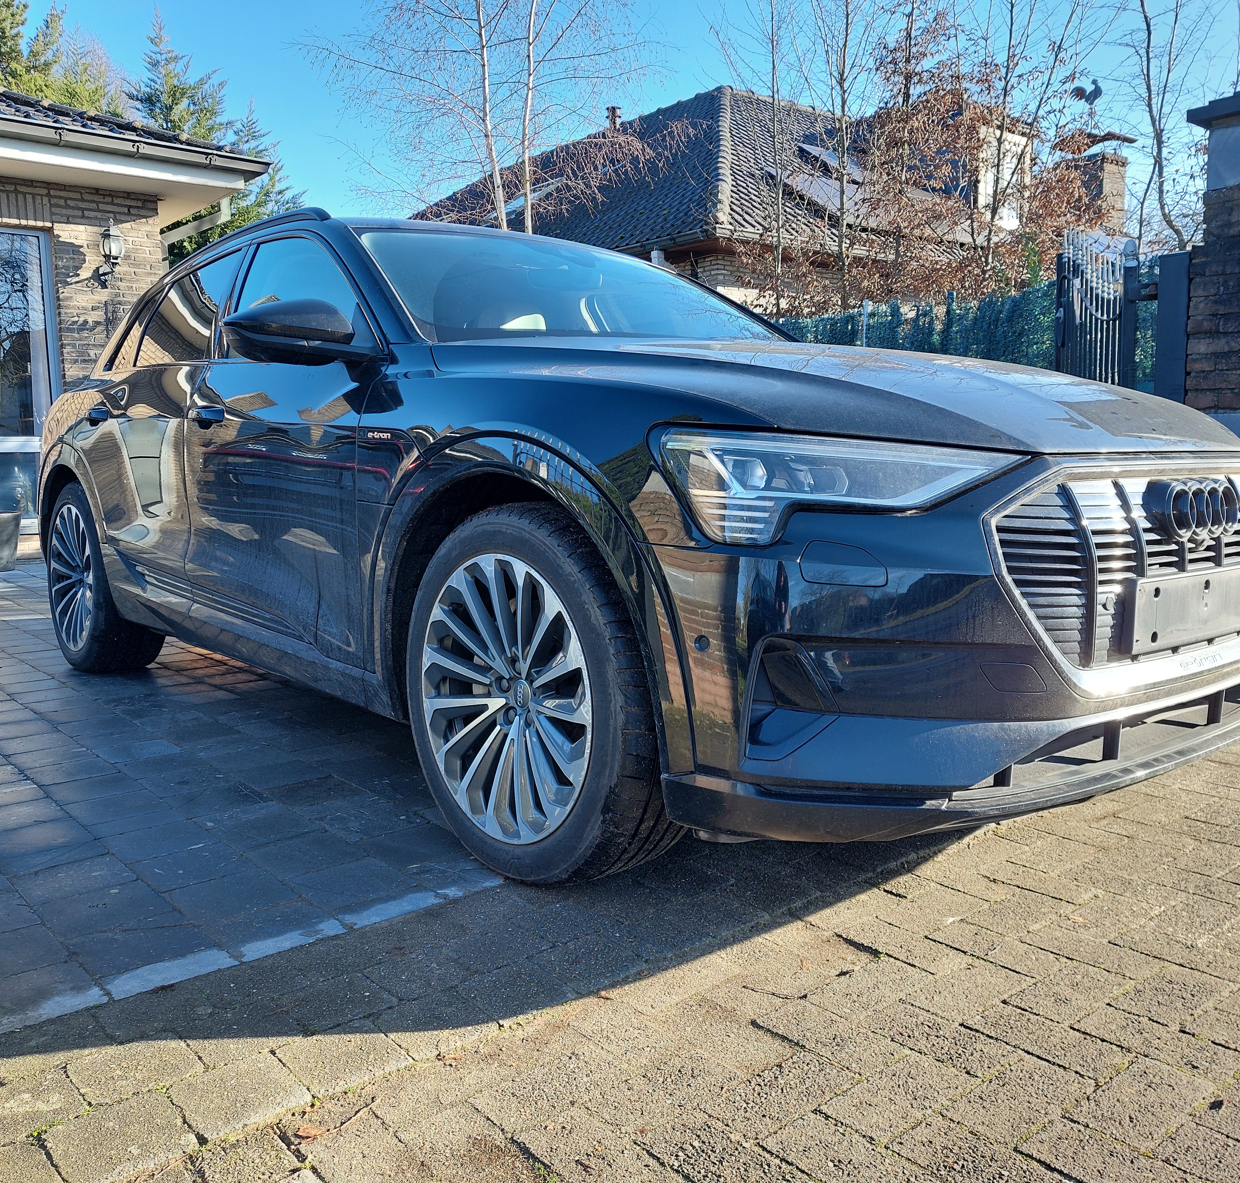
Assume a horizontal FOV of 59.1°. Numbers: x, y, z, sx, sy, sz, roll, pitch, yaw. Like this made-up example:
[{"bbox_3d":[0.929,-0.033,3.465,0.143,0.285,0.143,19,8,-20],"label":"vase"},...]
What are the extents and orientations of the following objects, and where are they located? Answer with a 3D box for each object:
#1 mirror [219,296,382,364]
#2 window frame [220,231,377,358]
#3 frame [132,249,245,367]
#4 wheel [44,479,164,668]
[{"bbox_3d":[-0.769,-0.633,2.652,0.250,0.180,0.280,-4,8,-41],"label":"mirror"},{"bbox_3d":[-0.903,-0.848,3.099,0.080,0.455,1.100,26,-12,-41],"label":"window frame"},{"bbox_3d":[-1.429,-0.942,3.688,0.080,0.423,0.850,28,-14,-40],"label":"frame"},{"bbox_3d":[-2.091,-0.066,4.420,0.265,0.770,0.770,-4,8,-41],"label":"wheel"}]

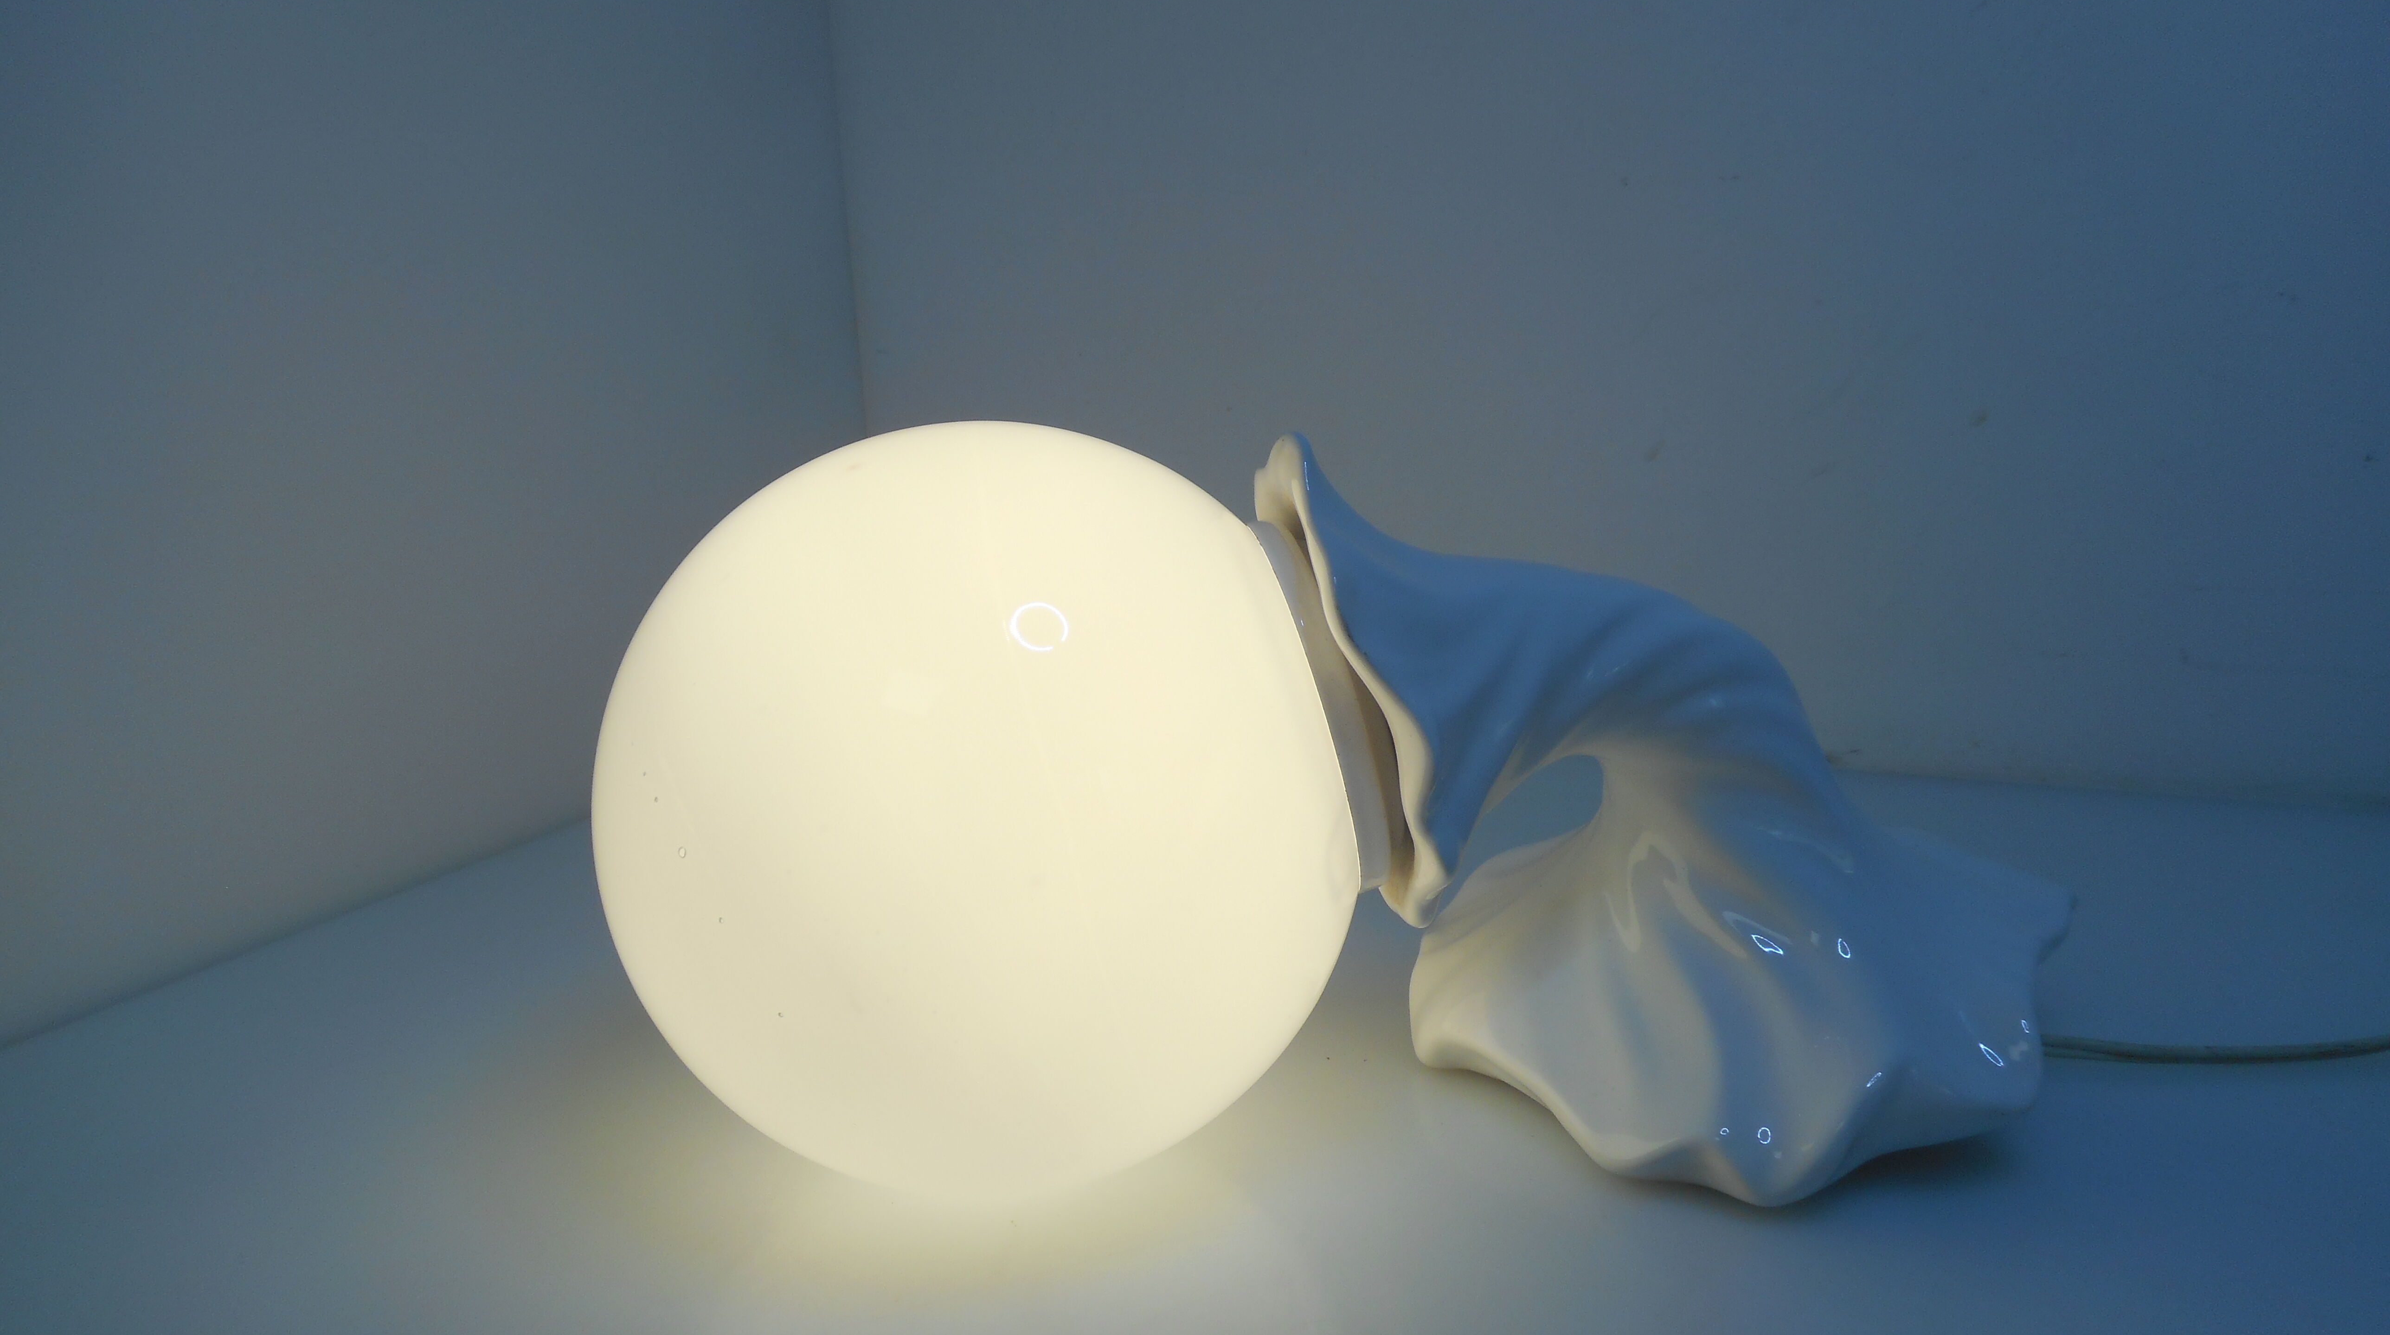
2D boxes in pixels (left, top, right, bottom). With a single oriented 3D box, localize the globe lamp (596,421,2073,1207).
[{"bbox_3d":[0.071,0.028,0.479,0.452,0.200,0.205,-4,12,-10],"label":"globe lamp"}]

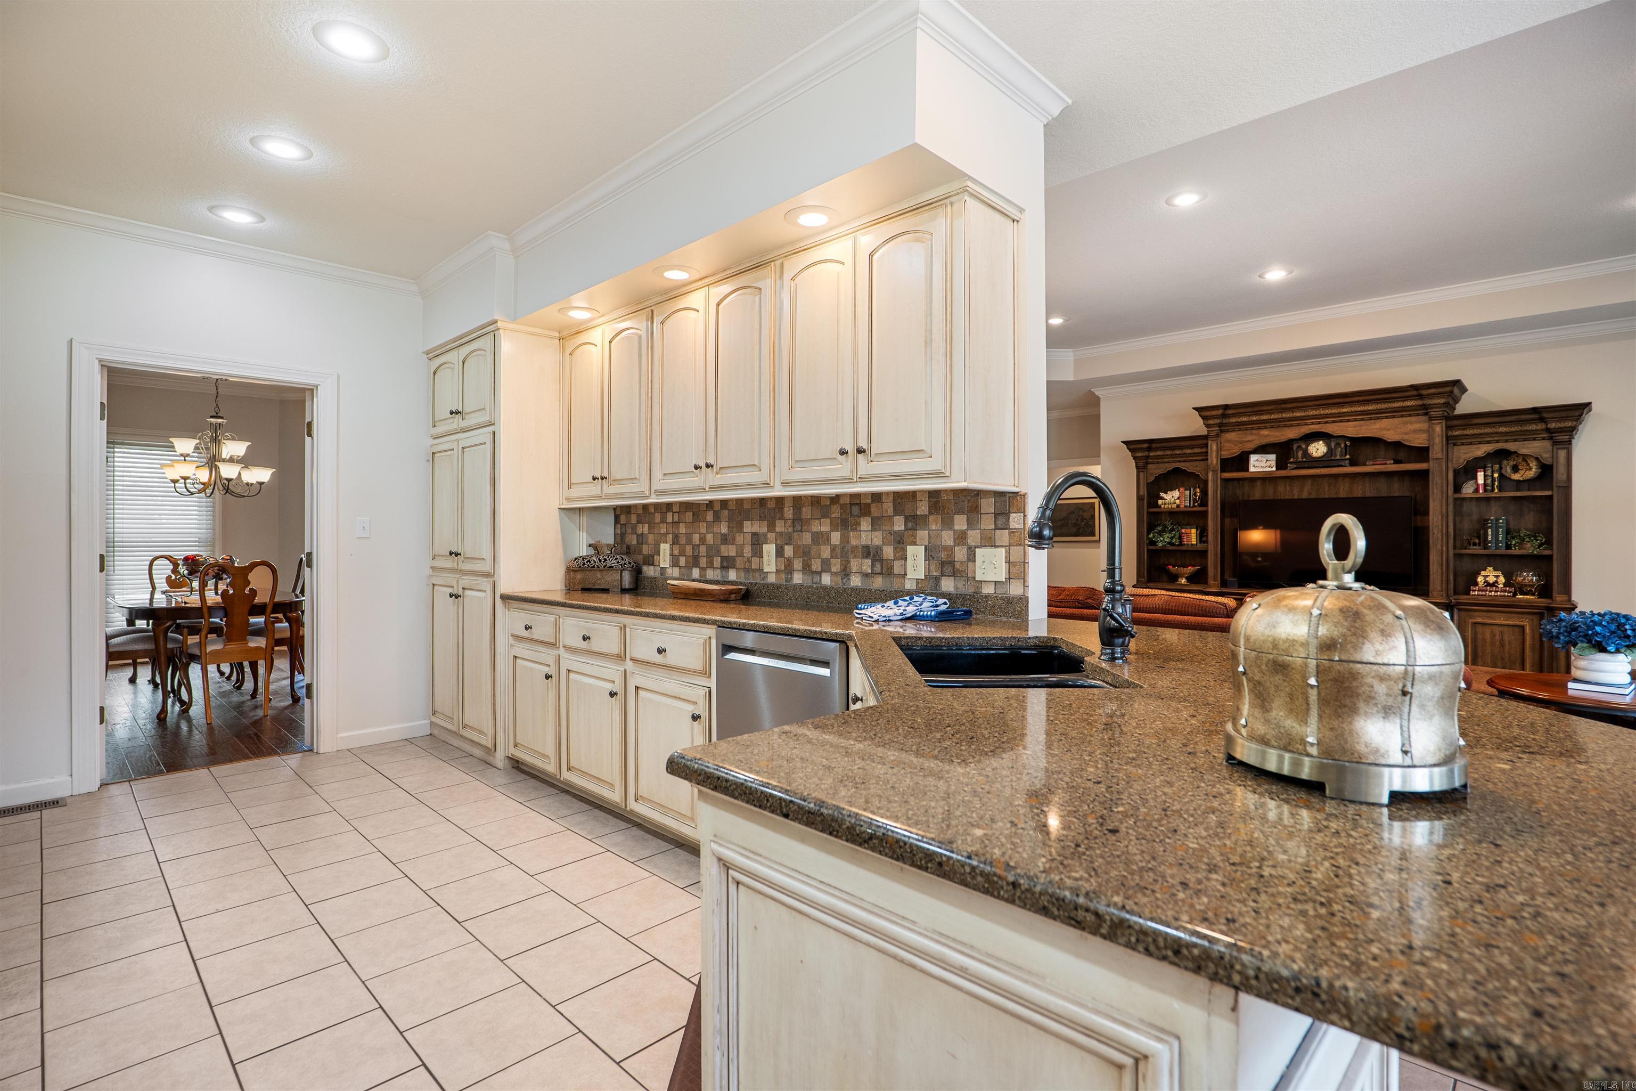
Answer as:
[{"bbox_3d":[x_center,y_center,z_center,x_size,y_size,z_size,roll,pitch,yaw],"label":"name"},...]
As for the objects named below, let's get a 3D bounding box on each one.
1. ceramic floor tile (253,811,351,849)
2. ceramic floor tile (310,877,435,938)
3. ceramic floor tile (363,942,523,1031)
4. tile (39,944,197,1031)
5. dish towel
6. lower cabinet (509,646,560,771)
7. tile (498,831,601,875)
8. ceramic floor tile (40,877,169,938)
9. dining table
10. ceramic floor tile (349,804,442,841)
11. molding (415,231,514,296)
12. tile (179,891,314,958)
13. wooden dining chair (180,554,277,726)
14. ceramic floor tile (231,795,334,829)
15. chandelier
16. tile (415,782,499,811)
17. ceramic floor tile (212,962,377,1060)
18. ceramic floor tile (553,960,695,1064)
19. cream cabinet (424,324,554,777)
[{"bbox_3d":[-2.113,1.174,2.991,0.298,0.010,0.298,0,0,45],"label":"ceramic floor tile"},{"bbox_3d":[-1.452,1.180,2.370,0.300,0.010,0.300,0,0,44],"label":"ceramic floor tile"},{"bbox_3d":[-1.009,1.182,1.959,0.300,0.010,0.300,0,0,44],"label":"ceramic floor tile"},{"bbox_3d":[-1.871,1.180,1.956,0.297,0.010,0.293,0,0,43],"label":"tile"},{"bbox_3d":[0.298,0.214,2.551,0.290,0.080,0.180,0,0,-30],"label":"dish towel"},{"bbox_3d":[-1.242,0.805,3.786,0.530,0.590,0.540,0,0,43],"label":"lower cabinet"},{"bbox_3d":[-1.018,1.178,2.787,0.300,0.010,0.300,0,0,44],"label":"tile"},{"bbox_3d":[-2.358,1.201,2.416,0.303,0.010,0.296,0,0,43],"label":"ceramic floor tile"},{"bbox_3d":[-4.779,0.774,5.752,1.960,0.760,1.070,0,0,43],"label":"dining table"},{"bbox_3d":[-1.811,1.198,3.138,0.303,0.010,0.296,0,0,43],"label":"ceramic floor tile"},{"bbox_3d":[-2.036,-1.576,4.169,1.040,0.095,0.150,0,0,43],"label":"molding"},{"bbox_3d":[-1.802,1.202,2.304,0.303,0.010,0.296,0,0,43],"label":"tile"},{"bbox_3d":[-4.090,0.645,5.080,0.610,1.060,0.510,0,0,43],"label":"wooden dining chair"},{"bbox_3d":[-2.345,1.176,3.210,0.300,0.010,0.300,0,0,44],"label":"ceramic floor tile"},{"bbox_3d":[-4.721,-0.895,5.708,0.690,1.040,0.690,0,0,43],"label":"chandelier"},{"bbox_3d":[-1.679,1.172,3.395,0.298,0.010,0.298,0,0,45],"label":"tile"},{"bbox_3d":[-1.326,1.180,1.850,0.297,0.010,0.293,0,0,43],"label":"ceramic floor tile"},{"bbox_3d":[-0.457,1.183,1.861,0.300,0.010,0.300,0,0,44],"label":"ceramic floor tile"},{"bbox_3d":[-1.819,0.015,4.377,1.050,2.320,0.640,0,0,43],"label":"cream cabinet"}]

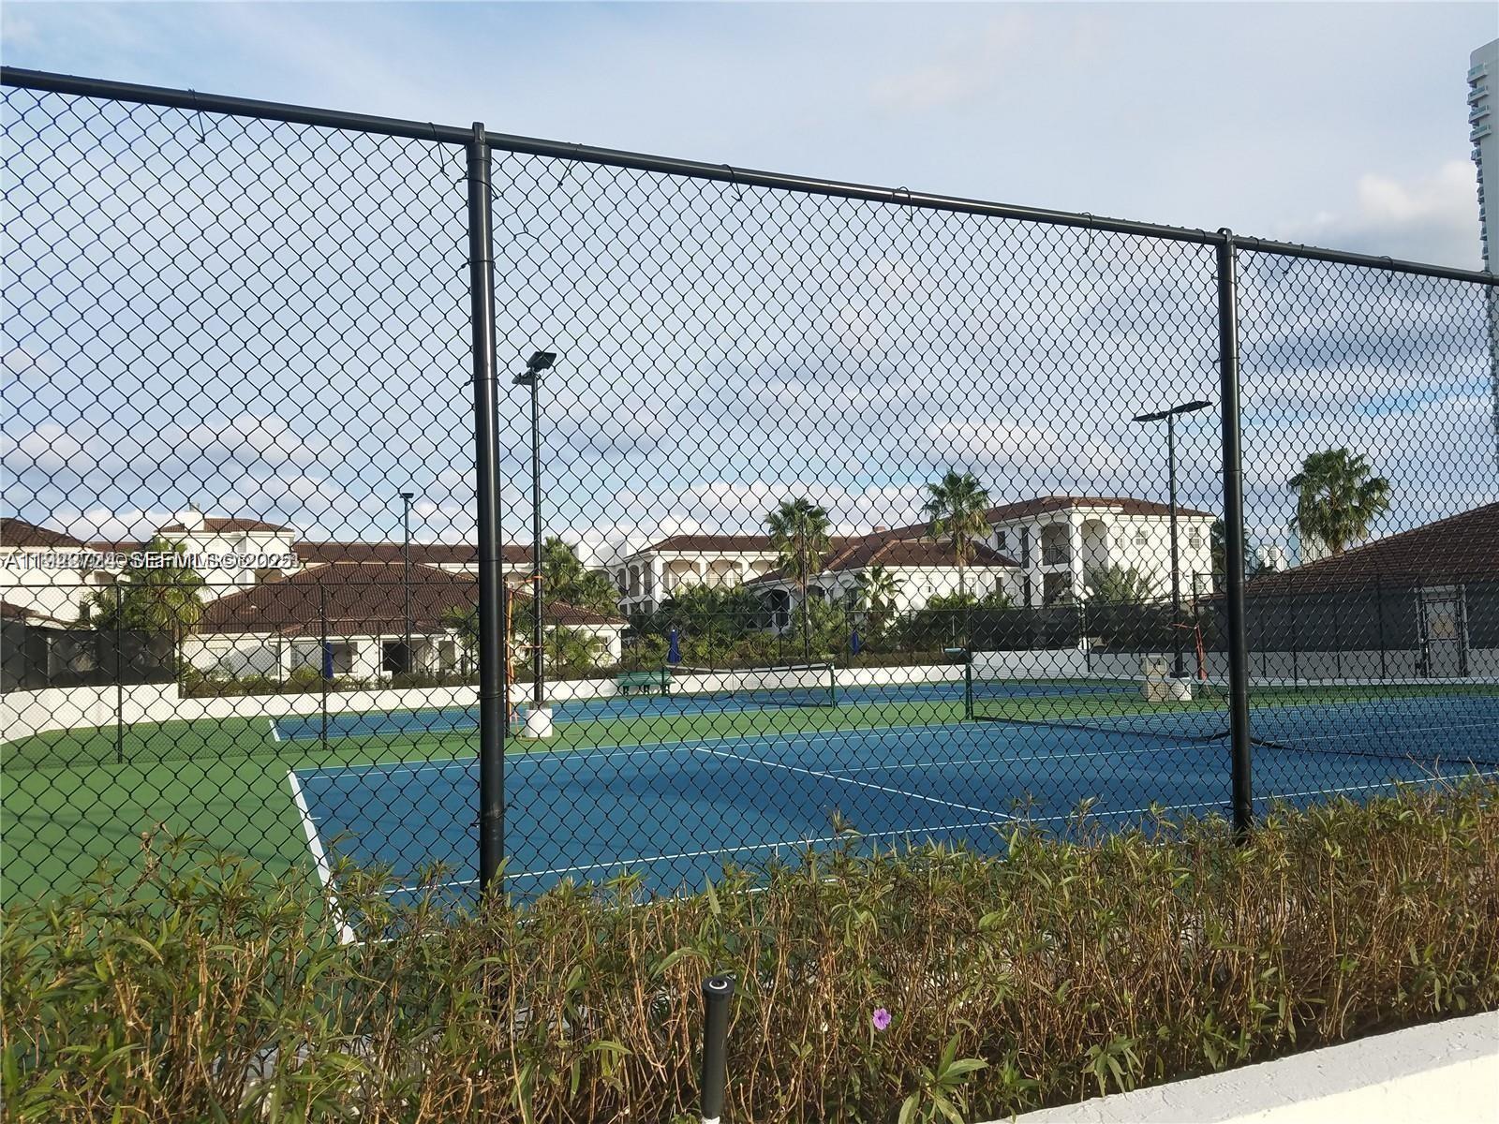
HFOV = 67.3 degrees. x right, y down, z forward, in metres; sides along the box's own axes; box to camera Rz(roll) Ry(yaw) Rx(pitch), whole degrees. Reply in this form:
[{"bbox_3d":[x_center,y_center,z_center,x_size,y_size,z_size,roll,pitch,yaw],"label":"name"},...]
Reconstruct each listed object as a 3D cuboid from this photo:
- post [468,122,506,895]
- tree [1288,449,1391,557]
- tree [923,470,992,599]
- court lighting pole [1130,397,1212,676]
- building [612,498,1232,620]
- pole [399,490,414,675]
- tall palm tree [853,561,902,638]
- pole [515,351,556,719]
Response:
[{"bbox_3d":[-0.794,0.167,3.428,0.080,3.060,0.080,0,-5,-23],"label":"post"},{"bbox_3d":[25.256,-0.351,47.831,4.400,8.900,4.400,0,-5,-23],"label":"tree"},{"bbox_3d":[9.081,0.313,48.437,3.000,8.400,3.000,0,-5,-23],"label":"tree"},{"bbox_3d":[10.390,-0.505,27.396,0.420,6.650,2.250,0,-5,-23],"label":"court lighting pole"},{"bbox_3d":[9.911,2.723,94.051,35.000,11.600,38.000,0,-5,-23],"label":"building"},{"bbox_3d":[-11.594,0.956,38.179,0.420,6.650,1.800,0,-5,-23],"label":"pole"},{"bbox_3d":[5.370,2.270,46.957,2.000,4.300,2.000,0,-5,-23],"label":"tall palm tree"},{"bbox_3d":[-4.016,-0.531,21.196,0.420,6.550,2.000,0,-5,-23],"label":"pole"}]

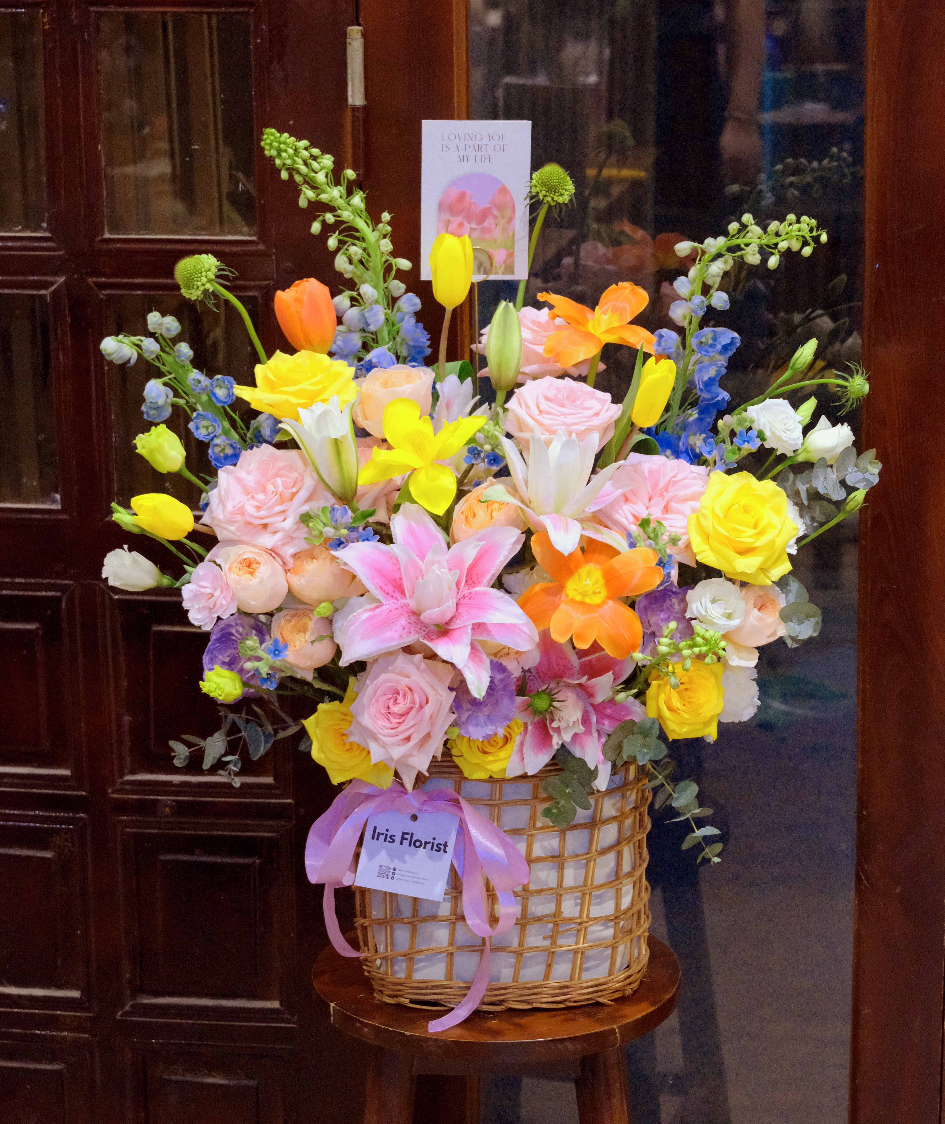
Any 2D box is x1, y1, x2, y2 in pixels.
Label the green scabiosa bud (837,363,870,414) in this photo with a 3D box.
[{"bbox_3d":[0.330,-0.150,2.556,0.034,0.043,0.035,7,15,29],"label":"green scabiosa bud"}]

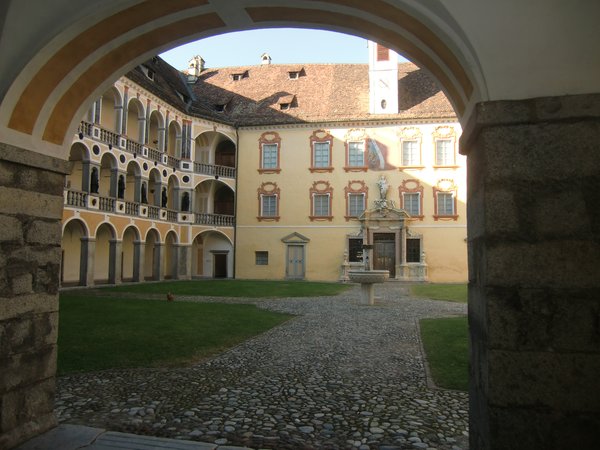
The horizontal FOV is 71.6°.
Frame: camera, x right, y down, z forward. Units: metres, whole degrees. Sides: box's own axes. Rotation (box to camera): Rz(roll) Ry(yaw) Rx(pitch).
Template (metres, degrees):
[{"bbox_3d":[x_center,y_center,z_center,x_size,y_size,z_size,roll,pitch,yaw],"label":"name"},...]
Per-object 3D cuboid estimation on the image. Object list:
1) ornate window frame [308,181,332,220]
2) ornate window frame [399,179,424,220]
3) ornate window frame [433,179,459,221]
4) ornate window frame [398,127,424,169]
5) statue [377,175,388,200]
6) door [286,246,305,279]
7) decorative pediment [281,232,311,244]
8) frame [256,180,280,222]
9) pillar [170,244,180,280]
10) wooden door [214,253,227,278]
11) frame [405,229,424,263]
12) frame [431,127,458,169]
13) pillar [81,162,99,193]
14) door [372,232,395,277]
[{"bbox_3d":[1.781,-2.048,35.274,2.040,3.446,0.270,0,-5,8],"label":"ornate window frame"},{"bbox_3d":[8.836,-1.942,32.835,1.930,3.279,0.300,0,-5,7],"label":"ornate window frame"},{"bbox_3d":[11.444,-1.941,32.497,1.958,3.253,0.300,0,-5,7],"label":"ornate window frame"},{"bbox_3d":[9.286,-6.420,34.615,2.090,3.535,0.270,0,-5,8],"label":"ornate window frame"},{"bbox_3d":[7.006,-3.154,35.218,0.950,2.100,0.700,0,-5,9],"label":"statue"},{"bbox_3d":[-0.311,3.001,33.606,1.362,2.679,0.200,0,-5,7],"label":"door"},{"bbox_3d":[-0.335,1.049,33.572,2.355,0.888,0.400,0,-5,7],"label":"decorative pediment"},{"bbox_3d":[-2.790,-2.075,37.135,2.130,3.520,0.300,0,-5,9],"label":"frame"},{"bbox_3d":[-9.983,3.040,34.021,0.550,2.850,0.580,-1,-5,22],"label":"pillar"},{"bbox_3d":[-6.937,3.547,36.300,1.121,2.163,0.200,0,-5,8],"label":"wooden door"},{"bbox_3d":[9.277,1.746,33.780,1.540,2.678,0.300,0,-5,8],"label":"frame"},{"bbox_3d":[11.578,-6.124,32.831,2.054,3.393,0.300,0,-5,7],"label":"frame"},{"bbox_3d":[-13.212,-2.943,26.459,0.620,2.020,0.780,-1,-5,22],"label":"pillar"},{"bbox_3d":[7.203,2.623,35.314,1.860,3.720,0.200,0,-5,9],"label":"door"}]

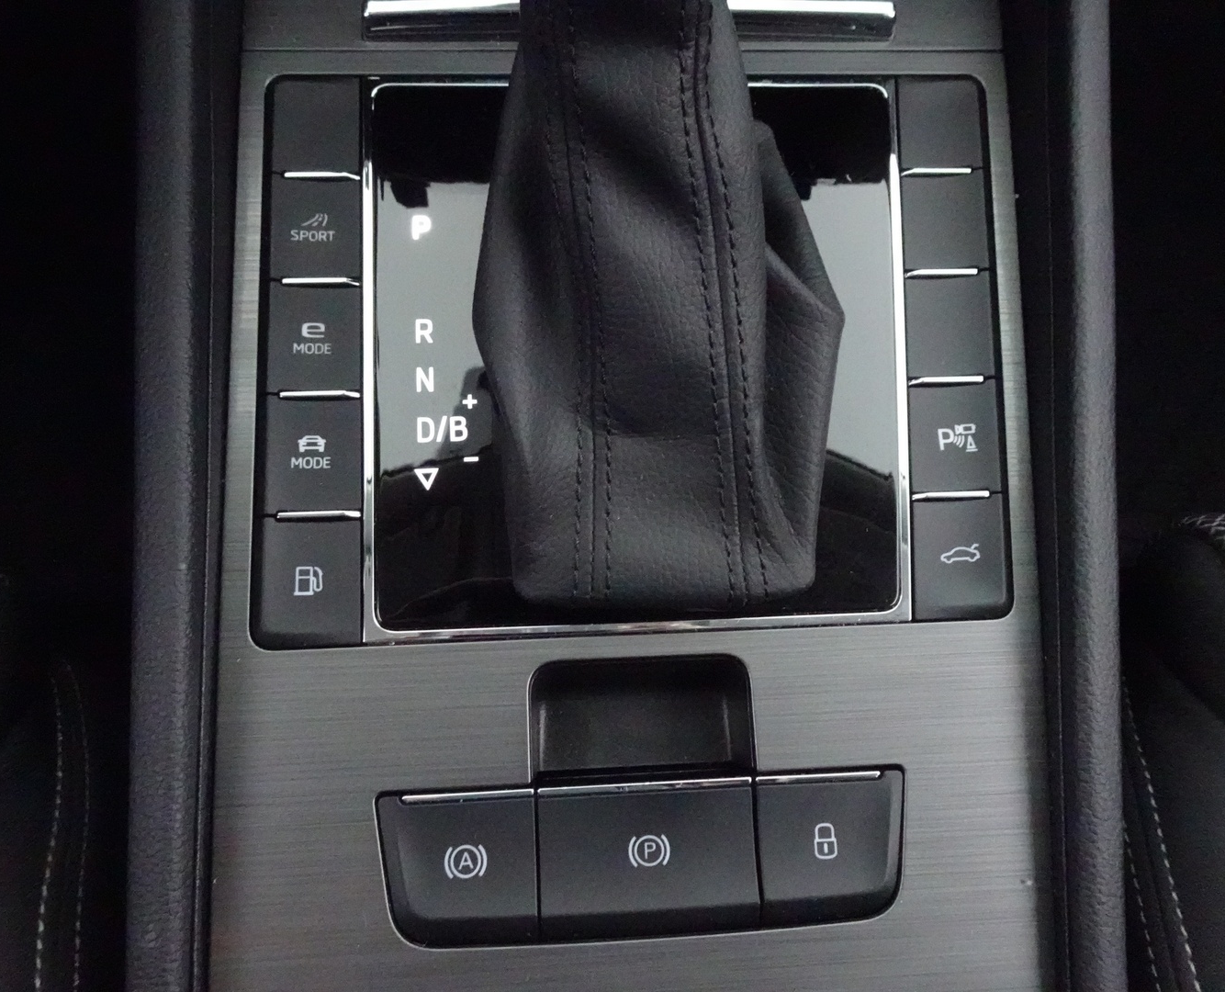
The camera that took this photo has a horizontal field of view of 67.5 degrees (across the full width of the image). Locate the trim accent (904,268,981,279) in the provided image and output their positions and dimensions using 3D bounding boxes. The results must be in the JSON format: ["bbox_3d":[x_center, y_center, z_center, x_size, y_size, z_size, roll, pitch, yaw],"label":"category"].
[{"bbox_3d":[0.070,-0.047,0.196,0.016,0.002,0.002,-2,77,-3],"label":"trim accent"}]

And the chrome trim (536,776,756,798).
[{"bbox_3d":[0.006,0.053,0.169,0.040,0.002,0.002,-2,77,-3],"label":"chrome trim"}]

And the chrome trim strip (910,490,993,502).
[{"bbox_3d":[0.068,0.000,0.185,0.016,0.002,0.002,-2,77,-3],"label":"chrome trim strip"}]

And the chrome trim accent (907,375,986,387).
[{"bbox_3d":[0.069,-0.024,0.191,0.016,0.002,0.002,-2,77,-3],"label":"chrome trim accent"}]

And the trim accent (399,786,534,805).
[{"bbox_3d":[-0.026,0.054,0.167,0.024,0.002,0.002,-2,77,-3],"label":"trim accent"}]

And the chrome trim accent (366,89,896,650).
[{"bbox_3d":[0.005,-0.033,0.192,0.115,0.007,0.122,-2,77,-3],"label":"chrome trim accent"}]

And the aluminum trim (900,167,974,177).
[{"bbox_3d":[0.071,-0.071,0.202,0.016,0.002,0.002,-2,77,-3],"label":"aluminum trim"}]

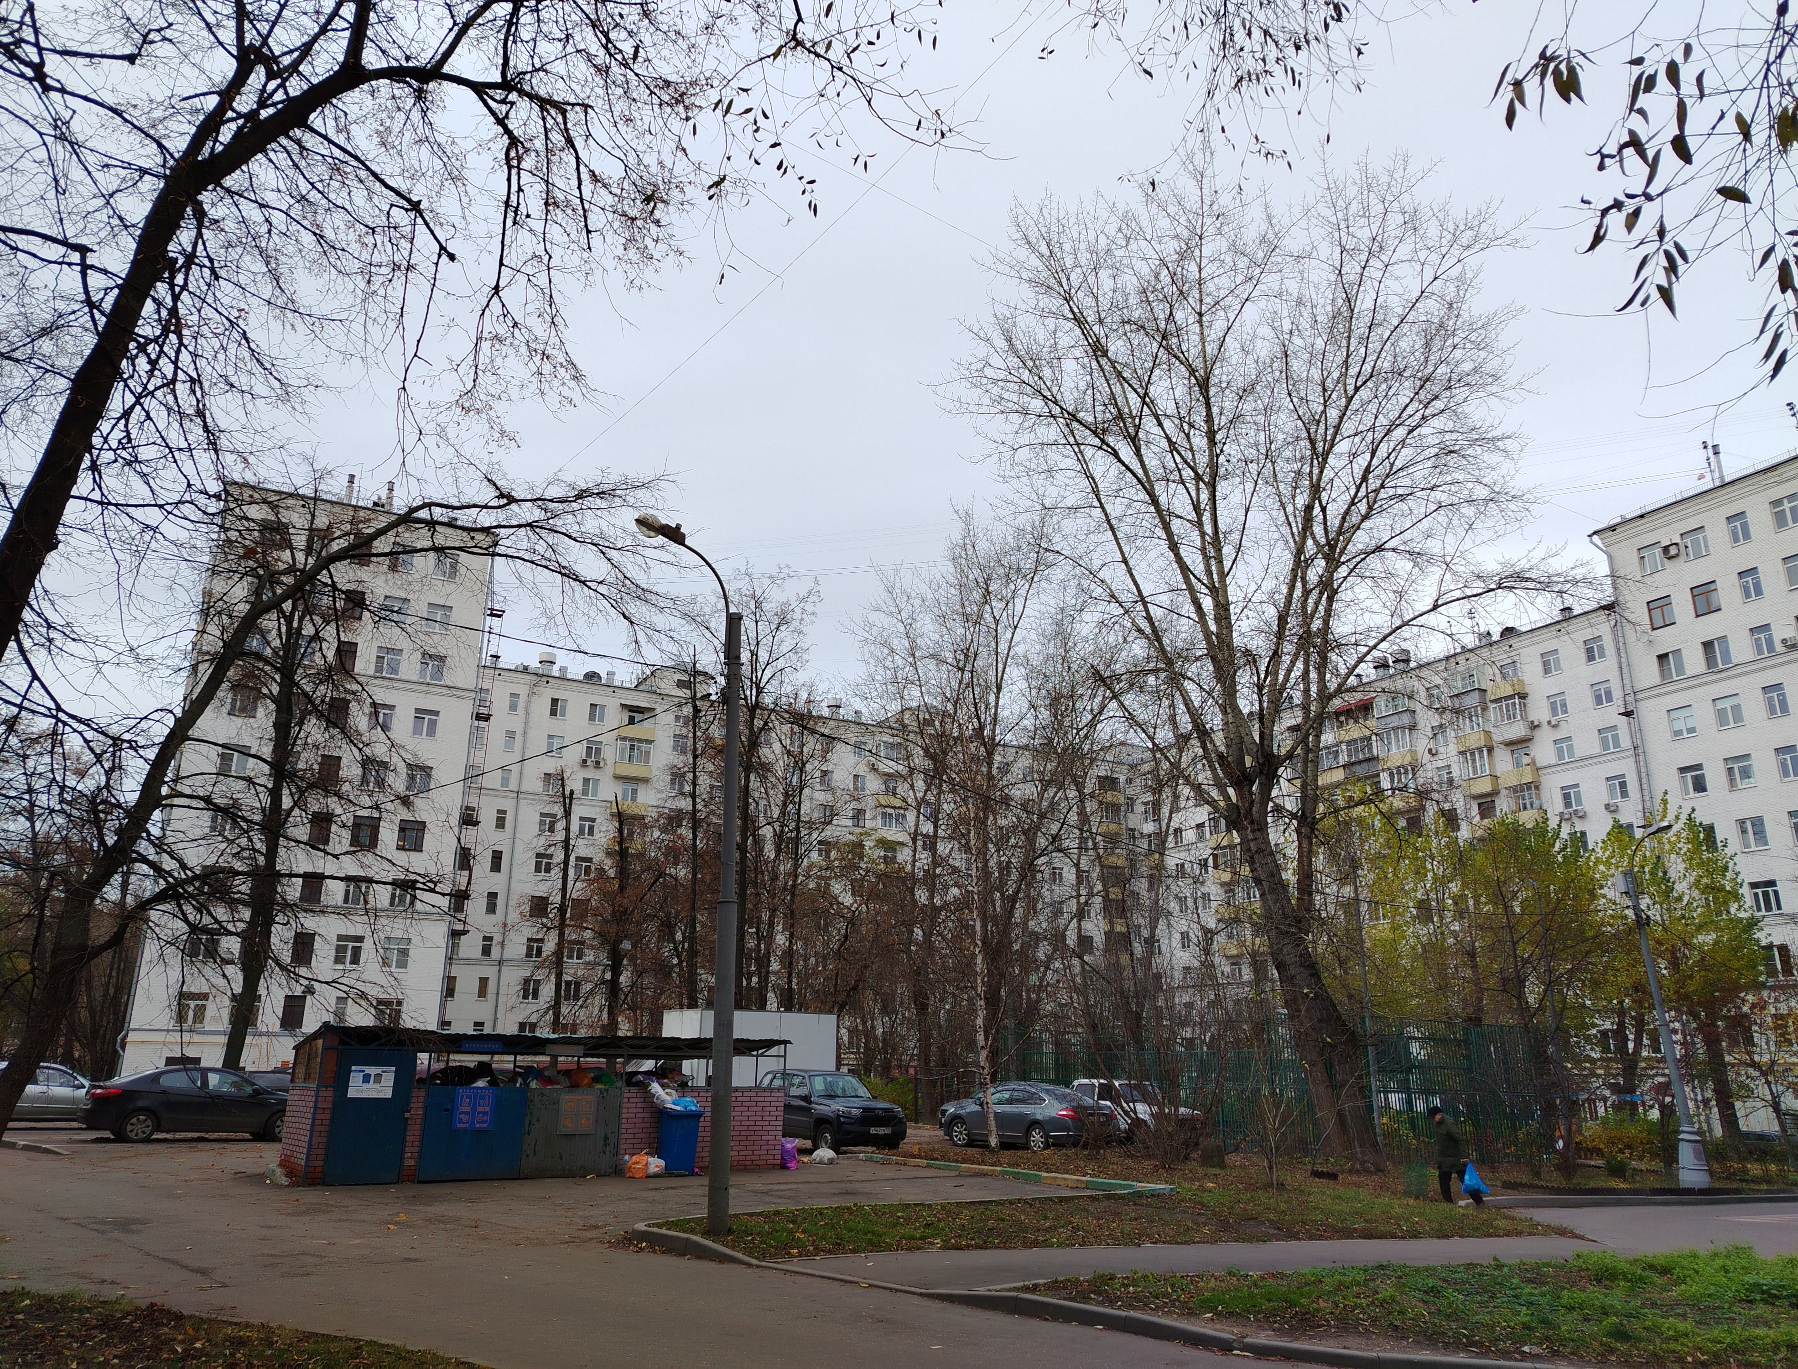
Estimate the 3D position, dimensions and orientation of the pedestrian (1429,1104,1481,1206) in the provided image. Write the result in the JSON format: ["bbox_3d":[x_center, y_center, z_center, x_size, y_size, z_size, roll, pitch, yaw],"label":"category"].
[{"bbox_3d":[9.319,7.877,21.134,0.750,1.580,0.550,-5,-18,17],"label":"pedestrian"}]

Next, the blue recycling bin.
[{"bbox_3d":[-3.473,7.329,20.297,0.580,1.030,0.700,8,-19,-24],"label":"blue recycling bin"}]

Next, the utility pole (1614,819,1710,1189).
[{"bbox_3d":[15.430,6.318,25.458,1.200,7.310,0.650,-14,-22,38],"label":"utility pole"}]

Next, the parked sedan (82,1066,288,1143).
[{"bbox_3d":[-14.276,8.627,26.075,4.370,1.470,1.700,13,-21,-34],"label":"parked sedan"}]

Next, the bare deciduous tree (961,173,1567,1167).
[{"bbox_3d":[8.721,-1.727,31.500,14.350,25.700,12.500,0,-18,0],"label":"bare deciduous tree"}]

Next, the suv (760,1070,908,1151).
[{"bbox_3d":[-1.560,9.162,27.305,1.770,1.660,4.100,12,-21,-31],"label":"suv"}]

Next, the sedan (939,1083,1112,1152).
[{"bbox_3d":[3.029,10.422,30.590,1.795,1.475,4.850,15,-22,-38],"label":"sedan"}]

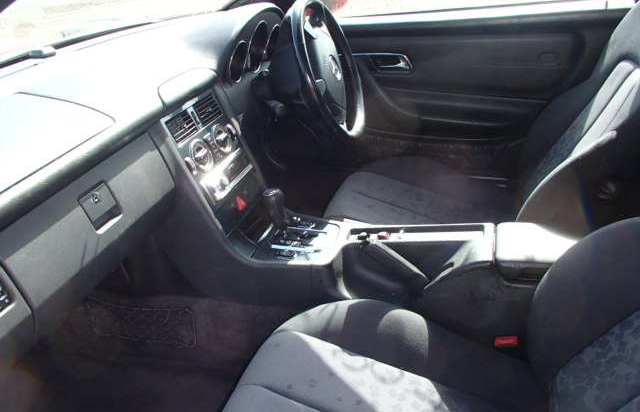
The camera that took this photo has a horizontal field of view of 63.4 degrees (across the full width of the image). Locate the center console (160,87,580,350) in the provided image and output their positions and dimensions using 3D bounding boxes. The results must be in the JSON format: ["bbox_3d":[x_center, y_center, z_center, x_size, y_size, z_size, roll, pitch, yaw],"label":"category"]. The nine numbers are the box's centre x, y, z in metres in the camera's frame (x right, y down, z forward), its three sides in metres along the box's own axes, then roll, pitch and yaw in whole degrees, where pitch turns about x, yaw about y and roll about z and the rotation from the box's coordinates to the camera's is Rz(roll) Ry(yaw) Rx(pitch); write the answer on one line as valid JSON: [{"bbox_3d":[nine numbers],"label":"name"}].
[{"bbox_3d":[0.128,0.017,1.123,0.930,0.465,0.250,5,29,17],"label":"center console"}]

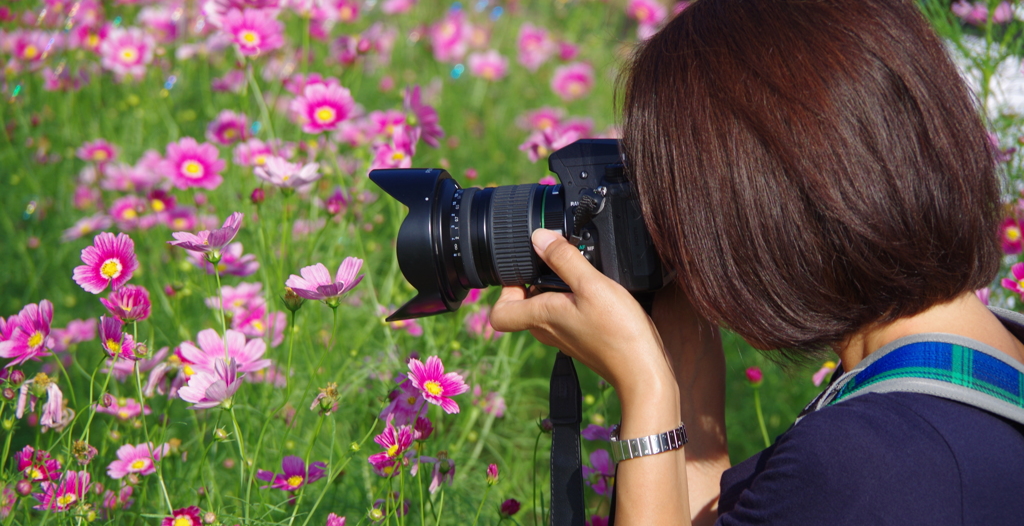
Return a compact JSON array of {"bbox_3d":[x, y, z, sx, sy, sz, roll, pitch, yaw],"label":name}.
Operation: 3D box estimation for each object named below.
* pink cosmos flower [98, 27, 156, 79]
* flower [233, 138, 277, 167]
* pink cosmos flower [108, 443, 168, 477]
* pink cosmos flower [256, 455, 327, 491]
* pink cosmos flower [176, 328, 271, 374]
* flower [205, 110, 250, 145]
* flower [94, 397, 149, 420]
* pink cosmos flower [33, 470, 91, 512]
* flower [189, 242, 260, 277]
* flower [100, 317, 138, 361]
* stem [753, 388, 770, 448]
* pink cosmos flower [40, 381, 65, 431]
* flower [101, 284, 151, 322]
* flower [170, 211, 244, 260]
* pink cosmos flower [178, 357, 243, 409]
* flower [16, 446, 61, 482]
[{"bbox_3d":[-0.387,-0.209,5.750,0.053,0.052,0.017,0,-14,0],"label":"pink cosmos flower"},{"bbox_3d":[-0.219,-0.094,4.900,0.040,0.018,0.038,0,49,0],"label":"flower"},{"bbox_3d":[-0.274,0.145,4.200,0.046,0.018,0.038,1,43,5],"label":"pink cosmos flower"},{"bbox_3d":[-0.159,0.151,4.120,0.049,0.018,0.044,0,28,0],"label":"pink cosmos flower"},{"bbox_3d":[-0.194,0.061,3.880,0.062,0.022,0.058,0,29,0],"label":"pink cosmos flower"},{"bbox_3d":[-0.212,-0.101,4.280,0.036,0.034,0.017,-2,-25,-8],"label":"flower"},{"bbox_3d":[-0.274,0.103,4.020,0.040,0.016,0.038,0,22,0],"label":"flower"},{"bbox_3d":[-0.291,0.148,3.720,0.038,0.018,0.036,0,35,0],"label":"pink cosmos flower"},{"bbox_3d":[-0.218,-0.003,4.350,0.055,0.018,0.052,-3,34,-14],"label":"flower"},{"bbox_3d":[-0.257,0.050,3.760,0.027,0.026,0.025,1,28,-30],"label":"flower"},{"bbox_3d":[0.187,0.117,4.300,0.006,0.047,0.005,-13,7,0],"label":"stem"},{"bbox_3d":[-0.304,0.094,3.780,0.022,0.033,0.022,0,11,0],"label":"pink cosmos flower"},{"bbox_3d":[-0.277,0.029,4.120,0.035,0.024,0.033,-6,21,0],"label":"flower"},{"bbox_3d":[-0.221,-0.018,4.150,0.053,0.024,0.051,-21,3,0],"label":"flower"},{"bbox_3d":[-0.198,0.078,3.760,0.042,0.031,0.040,-15,6,23],"label":"pink cosmos flower"},{"bbox_3d":[-0.326,0.139,3.950,0.031,0.015,0.028,-1,53,-4],"label":"flower"}]

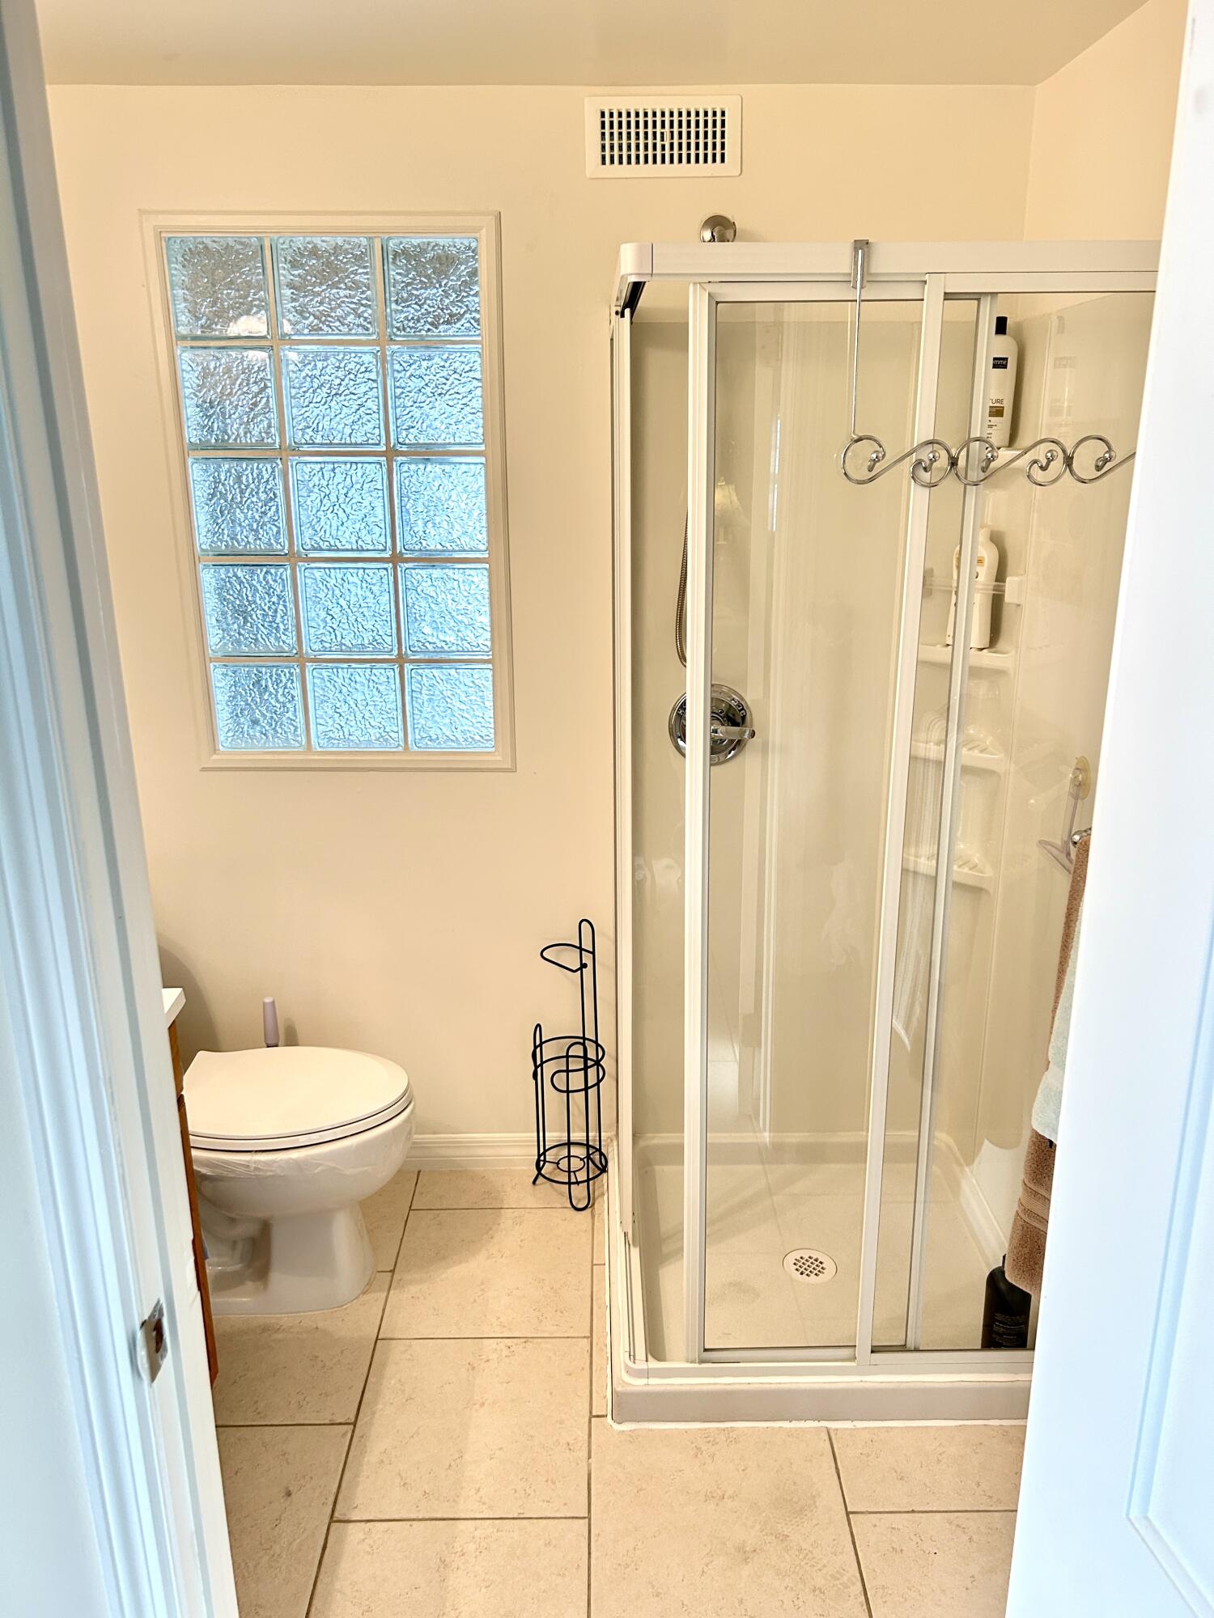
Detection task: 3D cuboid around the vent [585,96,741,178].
[{"bbox_3d":[0.103,-1.234,2.231,0.290,0.136,0.018,-1,16,0],"label":"vent"}]

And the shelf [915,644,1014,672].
[{"bbox_3d":[0.740,-0.311,2.447,0.230,0.030,0.110,15,22,43],"label":"shelf"}]

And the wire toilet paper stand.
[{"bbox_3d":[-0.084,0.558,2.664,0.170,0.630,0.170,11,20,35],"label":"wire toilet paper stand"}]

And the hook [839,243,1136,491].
[{"bbox_3d":[0.544,-0.590,1.614,0.465,0.310,0.085,-1,16,0],"label":"hook"}]

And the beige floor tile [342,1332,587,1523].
[{"bbox_3d":[-0.229,1.059,2.098,0.402,0.010,0.404,-1,16,0],"label":"beige floor tile"}]

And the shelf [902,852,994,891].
[{"bbox_3d":[0.744,0.124,2.574,0.230,0.030,0.110,15,22,43],"label":"shelf"}]

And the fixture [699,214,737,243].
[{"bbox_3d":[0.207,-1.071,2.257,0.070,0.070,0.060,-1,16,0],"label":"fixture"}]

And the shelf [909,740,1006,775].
[{"bbox_3d":[0.742,-0.117,2.504,0.230,0.030,0.110,15,22,43],"label":"shelf"}]

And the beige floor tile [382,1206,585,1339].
[{"bbox_3d":[-0.231,0.945,2.489,0.402,0.010,0.404,-1,16,0],"label":"beige floor tile"}]

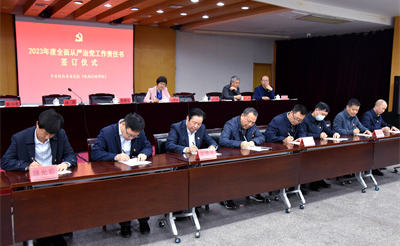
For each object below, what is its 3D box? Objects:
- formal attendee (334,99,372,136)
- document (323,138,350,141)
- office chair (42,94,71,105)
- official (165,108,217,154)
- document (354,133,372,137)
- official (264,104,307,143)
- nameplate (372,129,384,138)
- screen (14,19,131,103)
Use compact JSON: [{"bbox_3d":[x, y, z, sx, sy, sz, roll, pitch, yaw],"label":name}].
[{"bbox_3d":[2.237,0.268,5.252,0.620,1.260,0.800,-4,7,-31],"label":"formal attendee"},{"bbox_3d":[1.789,0.218,4.563,0.290,0.003,0.220,-4,7,-31],"label":"document"},{"bbox_3d":[-2.488,-0.040,6.133,0.550,0.918,0.600,-4,7,-31],"label":"office chair"},{"bbox_3d":[-0.118,0.444,3.852,0.610,1.200,0.820,-4,7,-31],"label":"official"},{"bbox_3d":[2.335,0.170,4.862,0.212,0.010,0.283,-3,7,-31],"label":"document"},{"bbox_3d":[1.064,0.363,4.483,0.636,1.212,0.687,-3,7,-31],"label":"official"},{"bbox_3d":[2.416,0.147,4.666,0.192,0.096,0.086,-3,7,-31],"label":"nameplate"},{"bbox_3d":[-2.755,-1.307,7.952,2.579,2.030,0.060,-4,7,-31],"label":"screen"}]

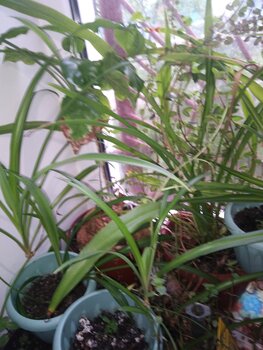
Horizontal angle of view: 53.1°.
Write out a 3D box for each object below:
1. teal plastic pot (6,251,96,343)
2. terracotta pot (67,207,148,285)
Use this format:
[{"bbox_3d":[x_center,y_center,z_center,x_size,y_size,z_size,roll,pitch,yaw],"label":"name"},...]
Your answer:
[{"bbox_3d":[-0.156,0.283,0.571,0.173,0.150,0.173,-4,33,0],"label":"teal plastic pot"},{"bbox_3d":[-0.052,0.205,0.687,0.196,0.155,0.196,-3,33,2],"label":"terracotta pot"}]

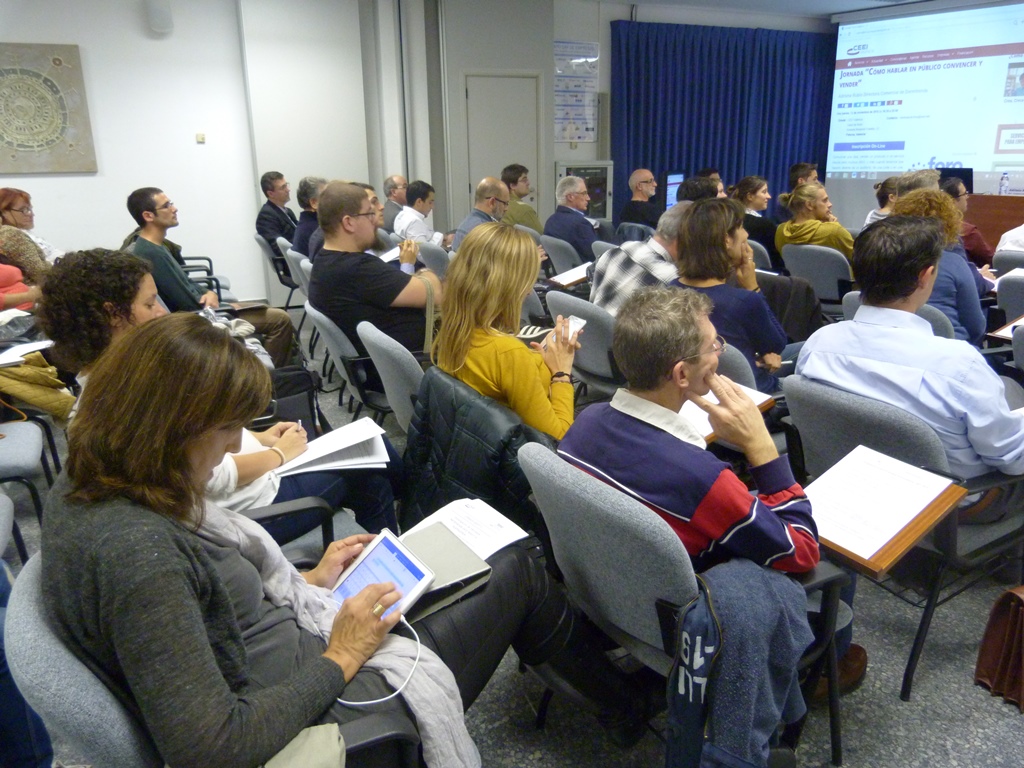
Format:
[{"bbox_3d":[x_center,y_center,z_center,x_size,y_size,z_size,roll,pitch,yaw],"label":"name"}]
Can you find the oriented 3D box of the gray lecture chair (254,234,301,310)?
[{"bbox_3d":[-1.827,-0.840,6.148,0.630,0.840,0.600,-10,19,-28],"label":"gray lecture chair"}]

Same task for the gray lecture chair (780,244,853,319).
[{"bbox_3d":[2.181,-0.566,5.072,0.630,0.840,0.600,-14,21,-36],"label":"gray lecture chair"}]

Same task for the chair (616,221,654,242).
[{"bbox_3d":[1.291,-0.994,6.456,0.580,0.800,0.580,-9,19,-24],"label":"chair"}]

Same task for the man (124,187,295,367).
[{"bbox_3d":[-1.747,-0.485,4.258,0.880,1.270,0.520,-8,19,-23],"label":"man"}]

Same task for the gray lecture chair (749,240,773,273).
[{"bbox_3d":[1.788,-0.594,5.123,0.580,0.800,0.580,-9,19,-25],"label":"gray lecture chair"}]

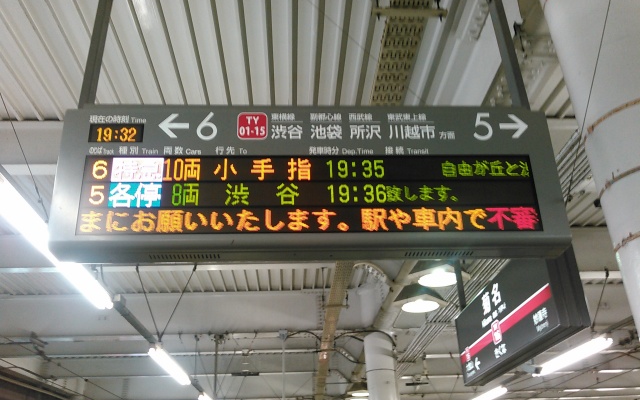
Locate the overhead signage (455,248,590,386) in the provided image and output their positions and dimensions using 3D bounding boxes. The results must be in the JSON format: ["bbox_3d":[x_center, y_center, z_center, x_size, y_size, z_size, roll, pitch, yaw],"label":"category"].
[{"bbox_3d":[1.770,1.159,5.278,0.220,0.756,2.632,-1,-27,-2],"label":"overhead signage"}]

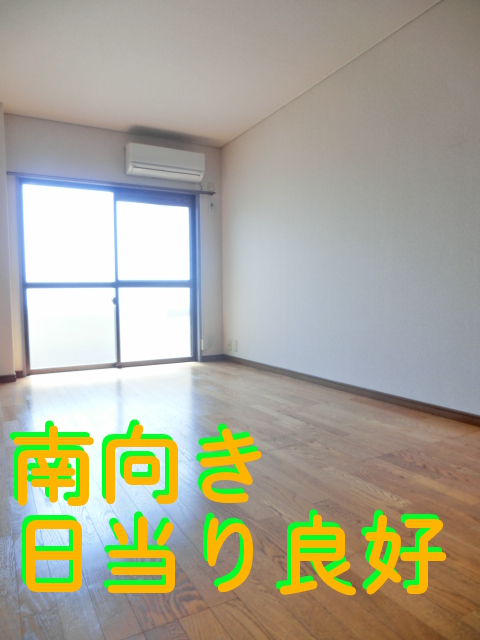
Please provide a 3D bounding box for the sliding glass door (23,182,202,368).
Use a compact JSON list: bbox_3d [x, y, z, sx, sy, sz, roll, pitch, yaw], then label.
[{"bbox_3d":[-1.231,-0.411,4.470,1.710,1.793,0.110,-3,4,-29],"label":"sliding glass door"}]

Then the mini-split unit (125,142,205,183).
[{"bbox_3d":[-0.753,-1.572,4.524,0.790,0.275,0.210,-3,4,-29],"label":"mini-split unit"}]

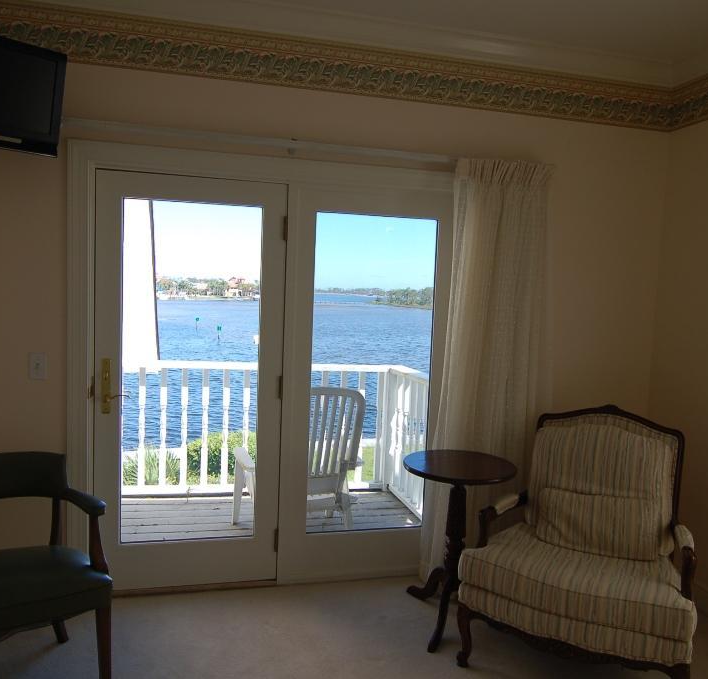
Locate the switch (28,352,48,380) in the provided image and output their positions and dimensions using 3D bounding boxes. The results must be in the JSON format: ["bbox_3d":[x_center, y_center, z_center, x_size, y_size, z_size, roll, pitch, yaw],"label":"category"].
[{"bbox_3d":[-1.424,0.122,2.810,0.071,0.117,0.013,1,5,-14],"label":"switch"}]

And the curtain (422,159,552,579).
[{"bbox_3d":[0.714,0.176,3.255,0.621,2.183,0.120,1,5,-14],"label":"curtain"}]

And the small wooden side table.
[{"bbox_3d":[0.462,0.934,2.846,0.512,0.738,0.512,2,5,0],"label":"small wooden side table"}]

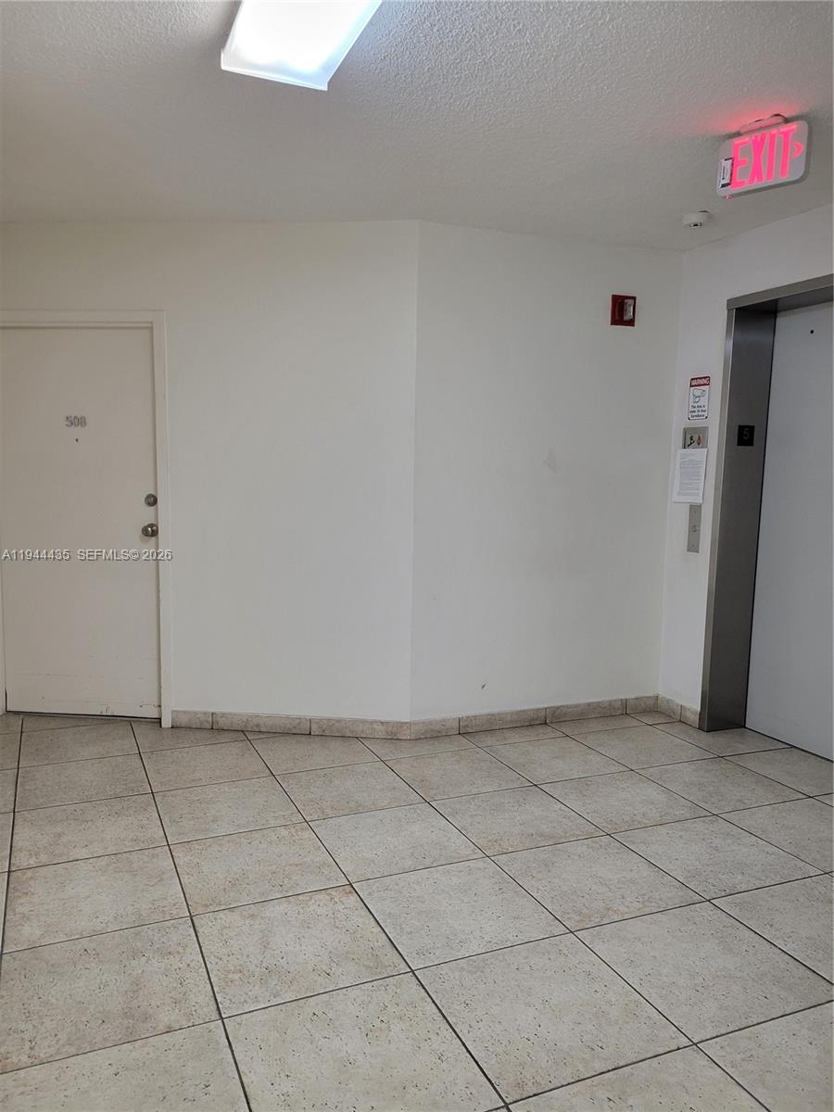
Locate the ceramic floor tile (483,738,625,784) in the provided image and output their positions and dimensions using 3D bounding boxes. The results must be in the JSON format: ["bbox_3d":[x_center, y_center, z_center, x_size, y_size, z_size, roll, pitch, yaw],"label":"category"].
[{"bbox_3d":[0.625,0.940,3.852,0.495,0.010,0.495,-2,7,-24],"label":"ceramic floor tile"}]

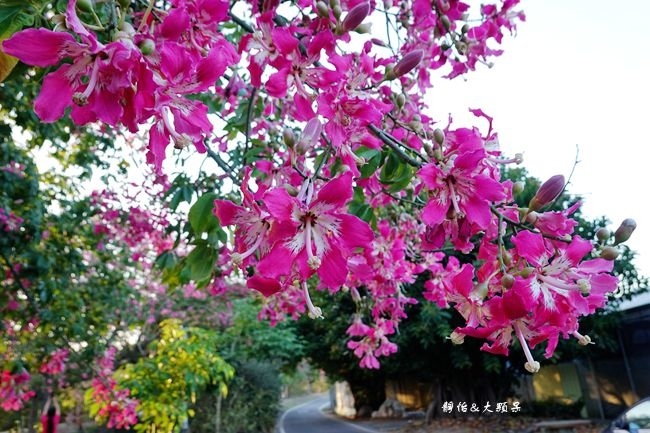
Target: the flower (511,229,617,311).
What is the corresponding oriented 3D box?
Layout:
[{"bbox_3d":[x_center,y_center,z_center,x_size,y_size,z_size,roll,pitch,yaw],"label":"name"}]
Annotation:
[{"bbox_3d":[0.310,0.071,0.680,0.125,0.112,0.075,14,0,-38],"label":"flower"}]

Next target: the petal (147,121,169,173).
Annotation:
[{"bbox_3d":[-0.202,-0.084,0.630,0.027,0.064,0.025,7,-10,-24],"label":"petal"}]

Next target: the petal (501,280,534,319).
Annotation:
[{"bbox_3d":[0.244,0.105,0.660,0.034,0.055,0.023,25,-12,-17],"label":"petal"}]

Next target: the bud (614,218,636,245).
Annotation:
[{"bbox_3d":[0.396,0.020,0.690,0.020,0.042,0.020,37,-3,0],"label":"bud"}]

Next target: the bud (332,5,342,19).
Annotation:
[{"bbox_3d":[0.021,-0.345,0.880,0.017,0.024,0.017,0,-17,0],"label":"bud"}]

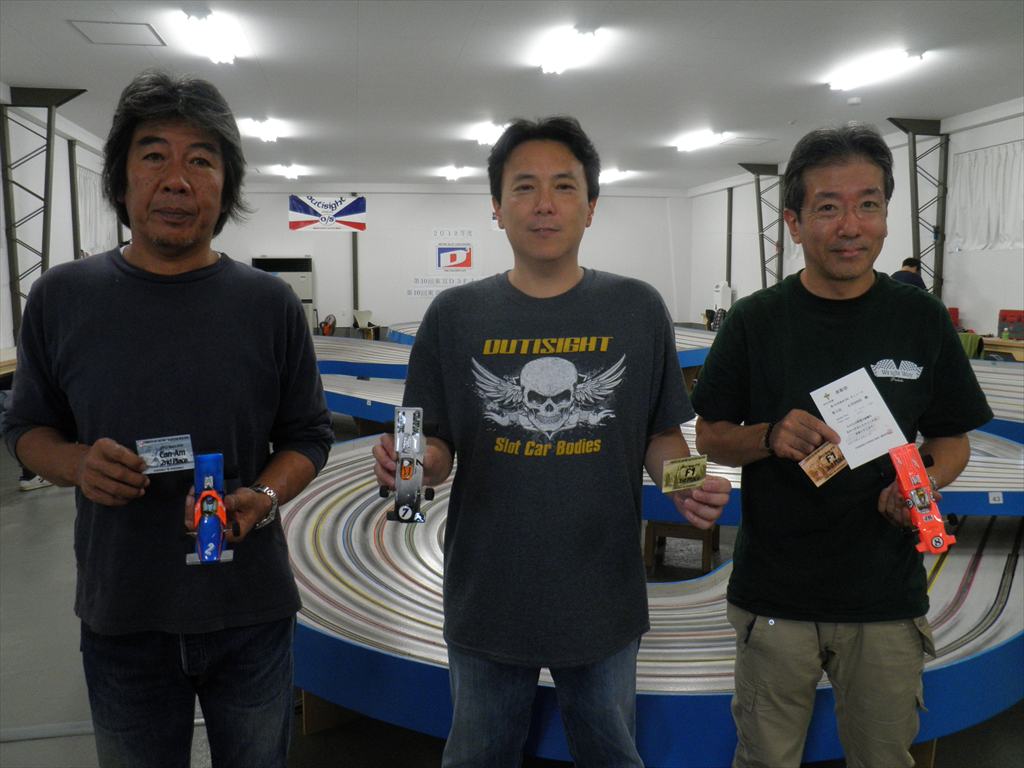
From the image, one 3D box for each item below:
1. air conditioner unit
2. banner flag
[{"bbox_3d":[-4.335,-1.466,15.861,1.113,1.904,0.450,-2,7,-11],"label":"air conditioner unit"},{"bbox_3d":[-3.541,-3.299,16.003,1.468,0.682,0.030,-2,7,-11],"label":"banner flag"}]

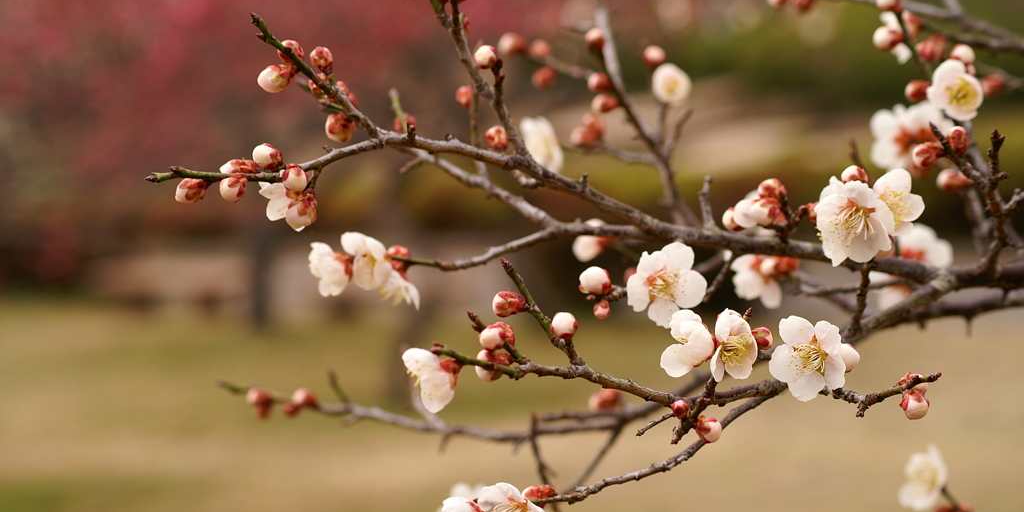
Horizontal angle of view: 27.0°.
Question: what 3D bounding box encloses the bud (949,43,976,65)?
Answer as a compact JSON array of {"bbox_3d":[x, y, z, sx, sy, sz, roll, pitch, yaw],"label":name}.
[{"bbox_3d":[0.156,-0.070,0.740,0.009,0.007,0.007,-25,0,31],"label":"bud"}]

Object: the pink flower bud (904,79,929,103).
[{"bbox_3d":[0.146,-0.059,0.765,0.010,0.008,0.008,-3,0,-21],"label":"pink flower bud"}]

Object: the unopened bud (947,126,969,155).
[{"bbox_3d":[0.149,-0.039,0.712,0.007,0.009,0.007,-3,21,0],"label":"unopened bud"}]

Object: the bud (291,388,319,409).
[{"bbox_3d":[-0.075,0.051,0.770,0.009,0.007,0.007,31,0,-27],"label":"bud"}]

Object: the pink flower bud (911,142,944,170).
[{"bbox_3d":[0.139,-0.034,0.712,0.011,0.008,0.008,-14,0,-34],"label":"pink flower bud"}]

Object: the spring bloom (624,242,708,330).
[{"bbox_3d":[0.049,0.009,0.680,0.025,0.025,0.014,-1,5,-22],"label":"spring bloom"}]

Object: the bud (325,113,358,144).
[{"bbox_3d":[-0.056,-0.042,0.700,0.010,0.009,0.009,-45,0,25],"label":"bud"}]

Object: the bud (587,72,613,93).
[{"bbox_3d":[0.031,-0.062,0.760,0.009,0.007,0.007,7,0,-30],"label":"bud"}]

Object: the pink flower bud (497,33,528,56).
[{"bbox_3d":[0.000,-0.079,0.800,0.011,0.008,0.008,3,0,-18],"label":"pink flower bud"}]

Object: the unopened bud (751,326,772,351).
[{"bbox_3d":[0.082,0.027,0.700,0.009,0.008,0.008,3,0,-6],"label":"unopened bud"}]

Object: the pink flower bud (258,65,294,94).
[{"bbox_3d":[-0.077,-0.057,0.690,0.011,0.009,0.009,-18,0,-12],"label":"pink flower bud"}]

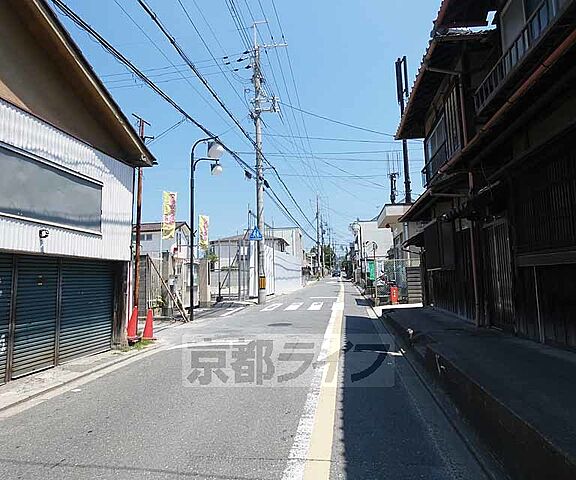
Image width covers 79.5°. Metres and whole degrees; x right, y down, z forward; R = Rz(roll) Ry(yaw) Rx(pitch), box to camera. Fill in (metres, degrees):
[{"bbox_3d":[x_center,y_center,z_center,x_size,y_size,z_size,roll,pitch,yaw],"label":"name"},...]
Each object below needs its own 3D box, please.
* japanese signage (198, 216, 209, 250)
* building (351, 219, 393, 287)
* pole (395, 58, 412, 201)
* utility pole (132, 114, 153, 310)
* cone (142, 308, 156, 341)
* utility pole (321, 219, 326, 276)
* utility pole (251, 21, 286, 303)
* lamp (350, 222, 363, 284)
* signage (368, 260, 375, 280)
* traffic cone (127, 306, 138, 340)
[{"bbox_3d":[-4.076,-0.354,16.800,0.550,1.750,0.060,1,-5,-12],"label":"japanese signage"},{"bbox_3d":[11.333,1.420,38.166,7.000,6.700,9.000,-2,-5,9],"label":"building"},{"bbox_3d":[7.131,-4.019,20.645,0.850,14.500,0.800,-2,-5,9],"label":"pole"},{"bbox_3d":[-3.946,-0.494,9.257,0.350,5.800,0.600,-2,-5,9],"label":"utility pole"},{"bbox_3d":[-3.177,1.914,7.978,0.320,0.700,0.320,-2,-5,9],"label":"cone"},{"bbox_3d":[6.862,1.450,67.000,1.100,11.700,0.900,-1,-5,9],"label":"utility pole"},{"bbox_3d":[-0.832,-3.992,17.044,1.700,14.100,0.600,-2,-5,9],"label":"utility pole"},{"bbox_3d":[6.028,1.188,30.500,1.080,5.700,0.500,-1,-5,9],"label":"lamp"},{"bbox_3d":[7.262,2.640,30.000,0.530,1.680,0.060,-1,-5,10],"label":"signage"},{"bbox_3d":[-3.448,1.867,7.750,0.370,0.700,0.370,0,-5,0],"label":"traffic cone"}]

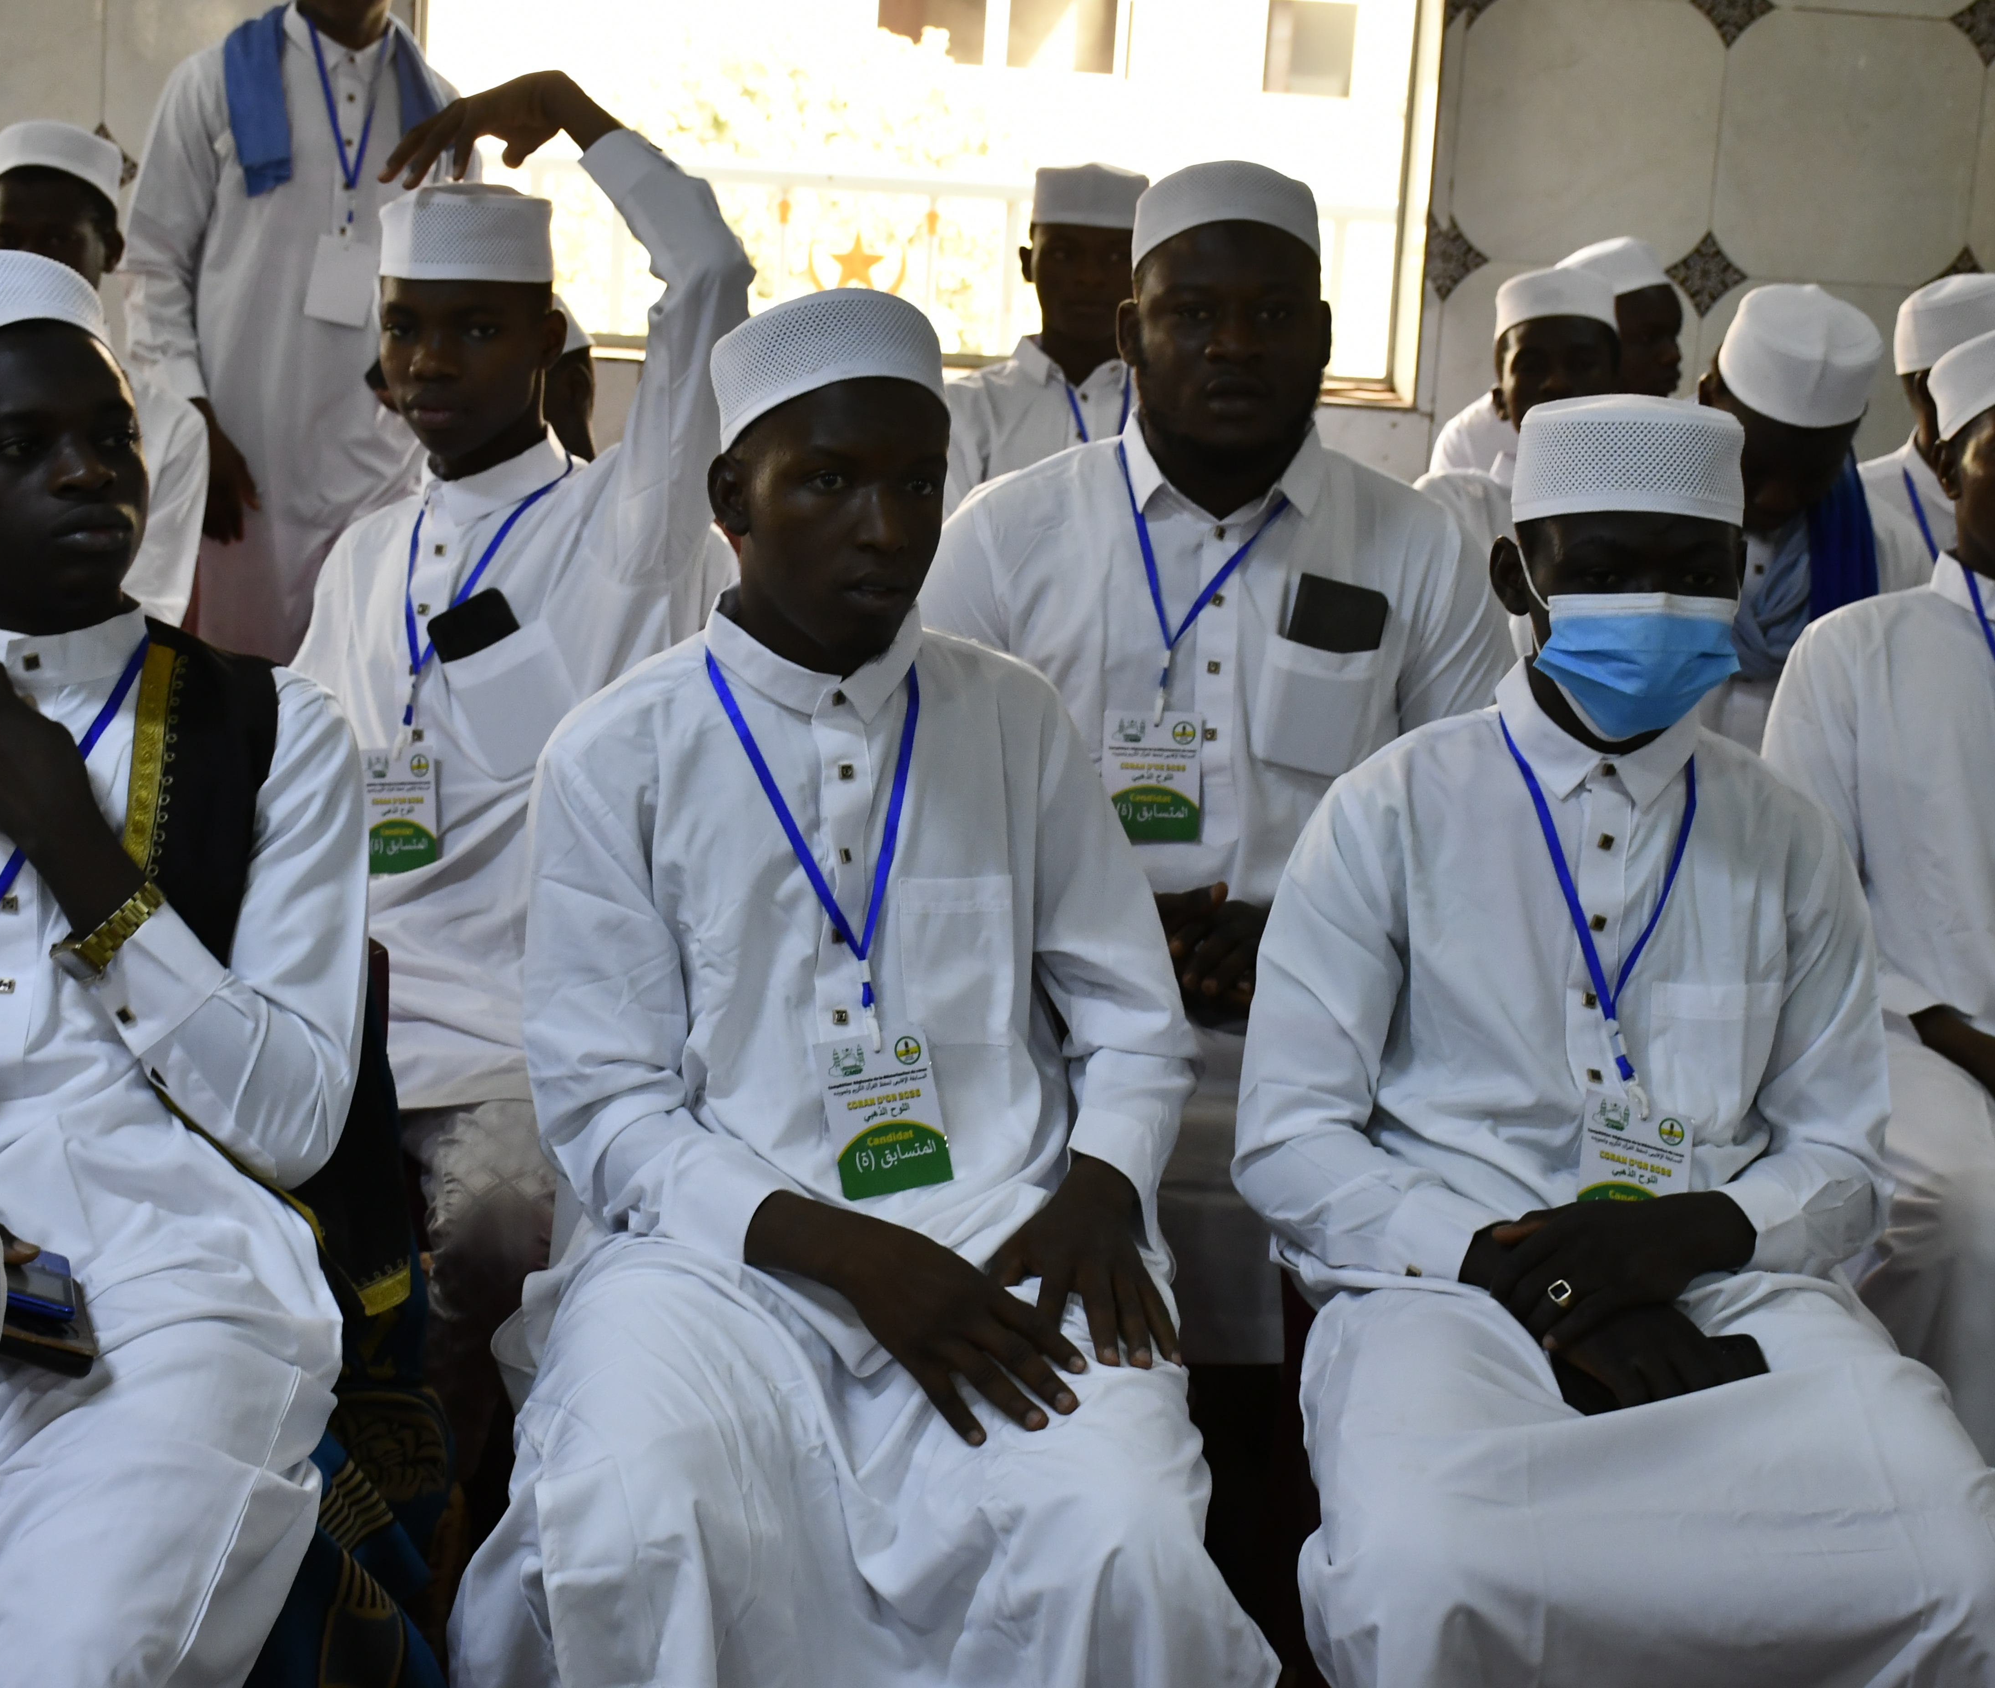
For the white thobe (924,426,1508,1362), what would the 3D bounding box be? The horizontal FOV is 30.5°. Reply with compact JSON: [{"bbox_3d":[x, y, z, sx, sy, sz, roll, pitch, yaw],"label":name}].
[{"bbox_3d":[0.195,0.011,3.286,0.560,0.790,0.700,3,11,2],"label":"white thobe"}]

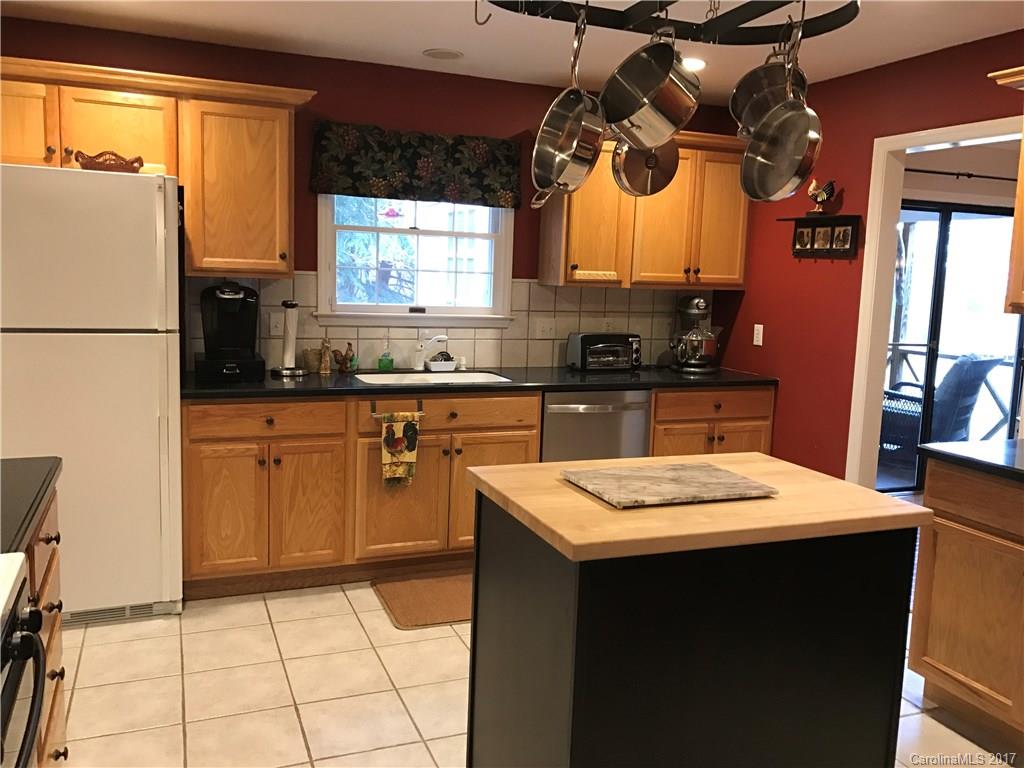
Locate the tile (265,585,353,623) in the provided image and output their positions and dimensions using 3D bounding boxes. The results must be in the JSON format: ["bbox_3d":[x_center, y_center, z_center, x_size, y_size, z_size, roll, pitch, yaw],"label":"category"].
[{"bbox_3d":[-0.881,0.949,3.575,0.332,0.010,0.332,-1,8,-22],"label":"tile"}]

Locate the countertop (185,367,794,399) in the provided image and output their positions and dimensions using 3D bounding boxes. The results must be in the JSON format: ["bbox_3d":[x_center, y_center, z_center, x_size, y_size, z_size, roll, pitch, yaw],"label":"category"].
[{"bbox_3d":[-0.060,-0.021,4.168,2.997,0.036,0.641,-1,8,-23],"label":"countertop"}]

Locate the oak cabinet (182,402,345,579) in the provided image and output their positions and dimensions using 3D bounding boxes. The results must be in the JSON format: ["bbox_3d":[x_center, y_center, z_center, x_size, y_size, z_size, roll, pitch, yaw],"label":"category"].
[{"bbox_3d":[-1.140,0.394,3.783,0.687,0.767,0.610,-1,8,-23],"label":"oak cabinet"}]

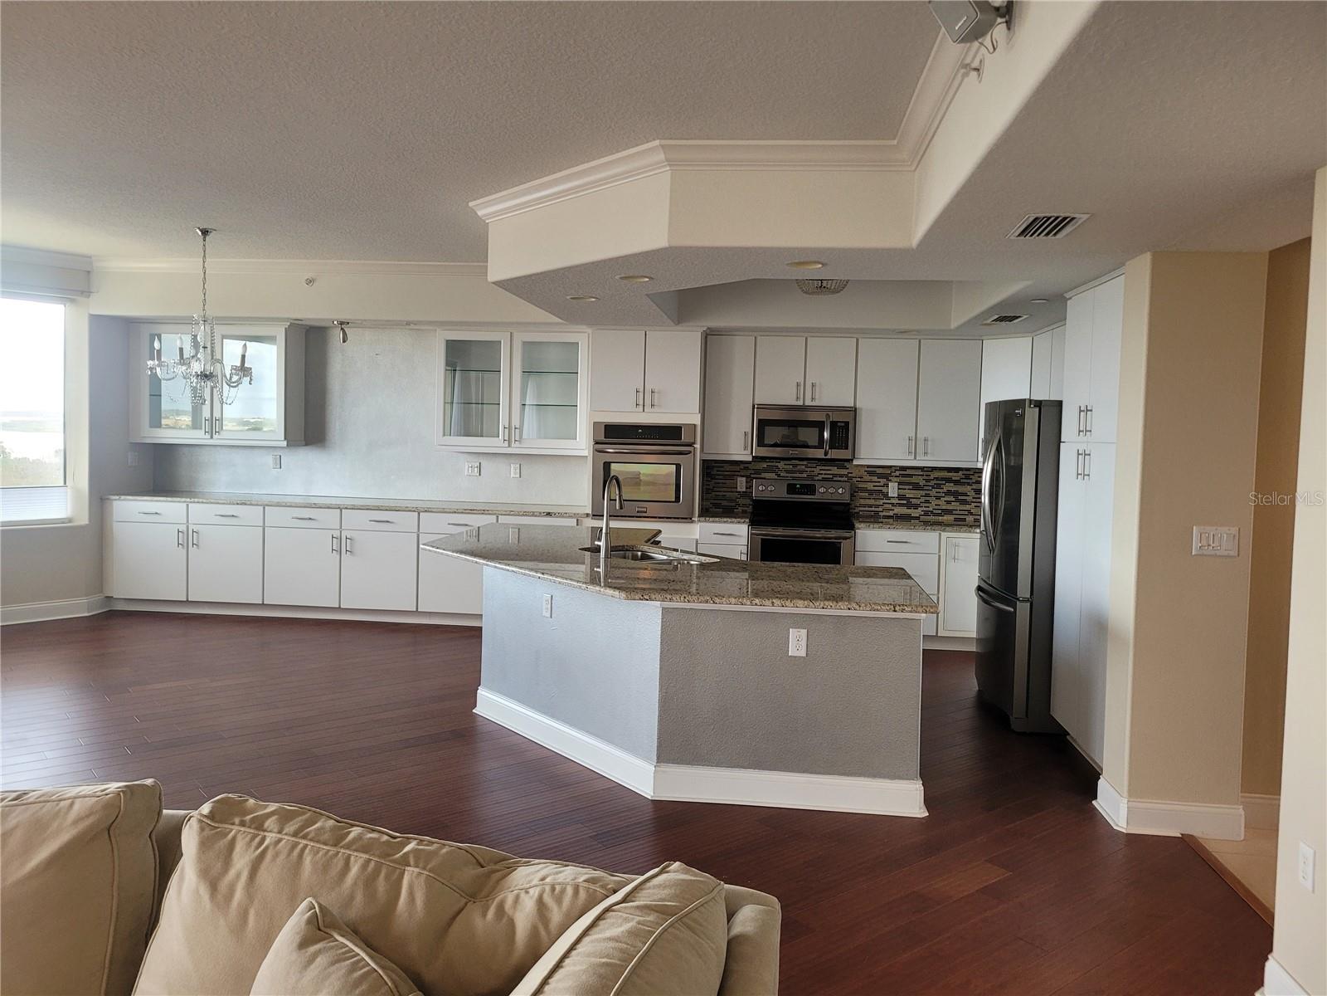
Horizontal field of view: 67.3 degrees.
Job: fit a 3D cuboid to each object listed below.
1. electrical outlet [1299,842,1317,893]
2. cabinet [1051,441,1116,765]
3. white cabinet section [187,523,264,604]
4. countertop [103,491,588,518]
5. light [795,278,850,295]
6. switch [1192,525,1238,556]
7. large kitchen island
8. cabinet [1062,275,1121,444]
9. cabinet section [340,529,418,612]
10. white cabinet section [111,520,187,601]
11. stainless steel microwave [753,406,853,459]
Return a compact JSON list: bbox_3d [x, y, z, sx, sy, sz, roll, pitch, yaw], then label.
[{"bbox_3d":[1.743,1.003,2.709,0.010,0.114,0.070,2,4,6],"label":"electrical outlet"},{"bbox_3d":[2.293,0.461,4.725,0.600,1.434,0.860,2,3,6],"label":"cabinet"},{"bbox_3d":[-3.419,0.509,8.159,0.635,0.624,0.600,2,2,7],"label":"white cabinet section"},{"bbox_3d":[-2.415,0.041,7.931,3.770,0.035,0.640,2,4,6],"label":"countertop"},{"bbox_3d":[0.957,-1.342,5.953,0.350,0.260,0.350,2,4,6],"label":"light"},{"bbox_3d":[2.192,0.173,3.955,0.162,0.114,0.012,2,4,6],"label":"switch"},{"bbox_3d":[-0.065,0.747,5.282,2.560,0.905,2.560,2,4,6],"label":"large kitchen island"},{"bbox_3d":[2.406,-0.633,4.880,0.600,0.740,0.890,2,4,6],"label":"cabinet"},{"bbox_3d":[-2.164,0.545,8.015,0.622,0.624,0.600,2,2,7],"label":"cabinet section"},{"bbox_3d":[-4.054,0.491,8.232,0.639,0.625,0.600,2,2,7],"label":"white cabinet section"},{"bbox_3d":[1.079,-0.504,7.708,0.762,0.392,0.410,2,3,6],"label":"stainless steel microwave"}]

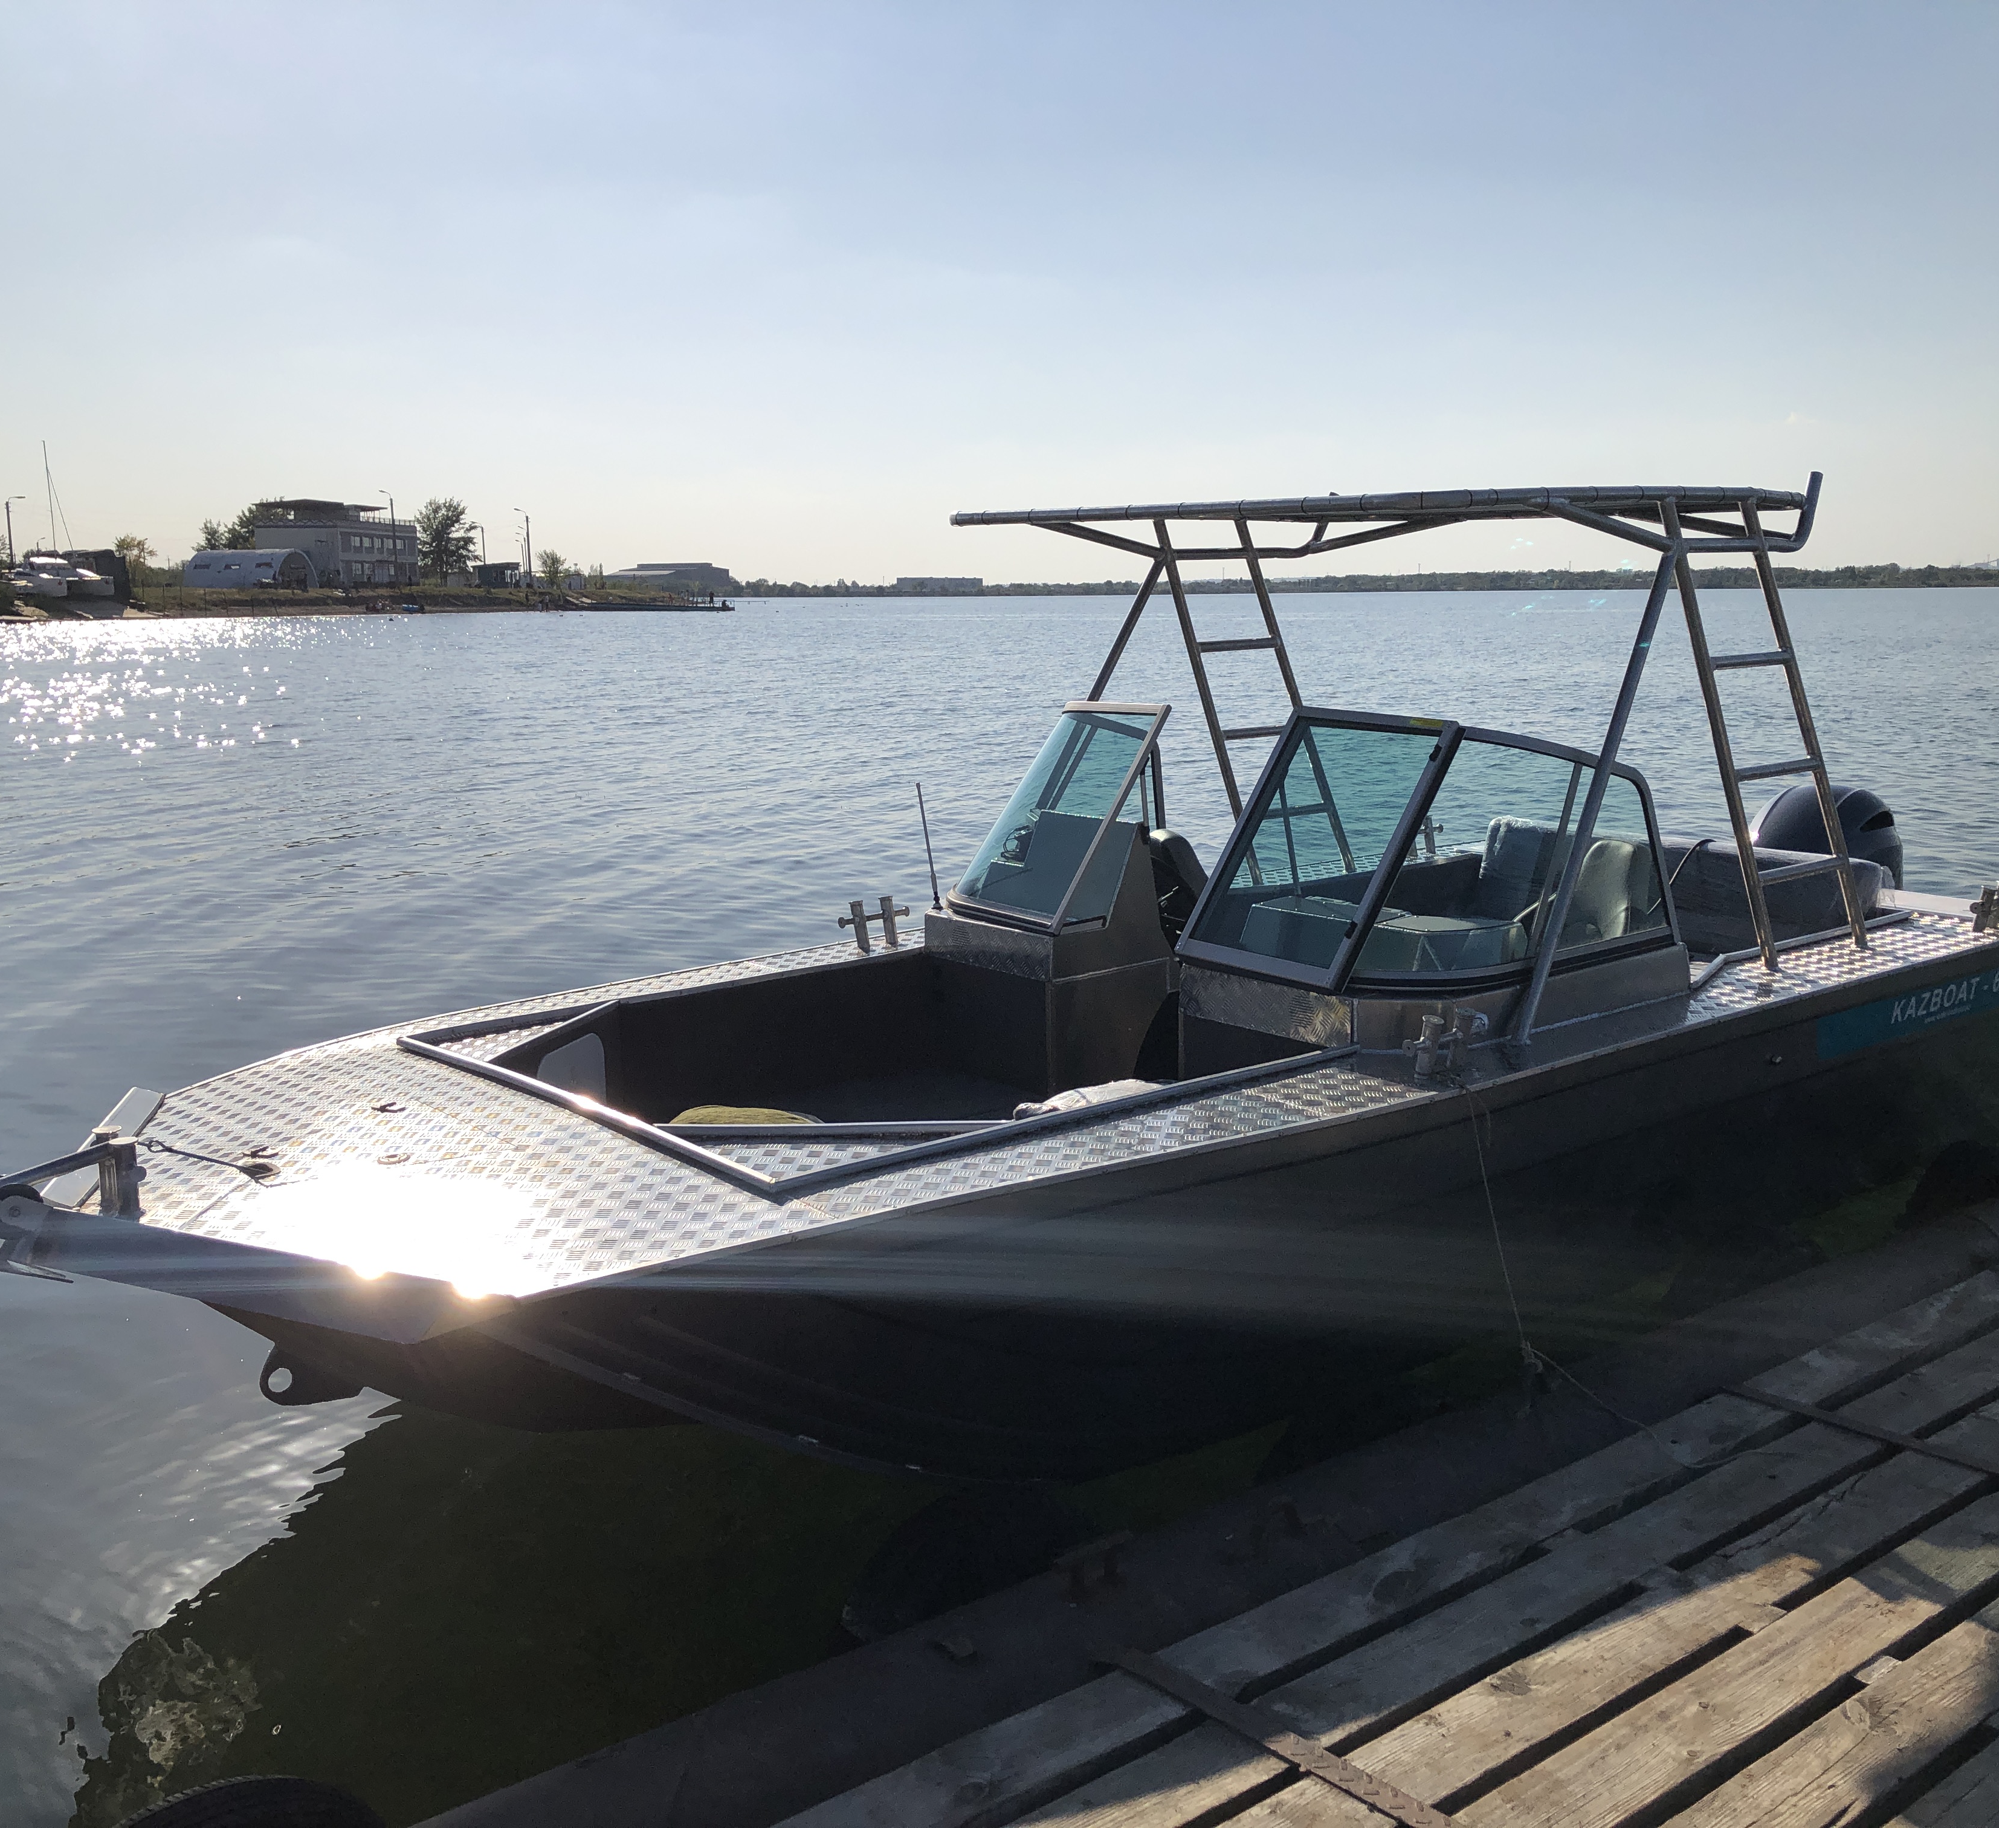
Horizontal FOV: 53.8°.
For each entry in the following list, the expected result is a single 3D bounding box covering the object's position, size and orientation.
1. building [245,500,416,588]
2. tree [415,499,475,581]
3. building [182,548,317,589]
[{"bbox_3d":[-76.003,-42.418,225.806,11.400,10.000,16.500,2,10,14],"label":"building"},{"bbox_3d":[-64.784,-43.604,230.110,7.000,10.000,7.000,-3,10,-15],"label":"tree"},{"bbox_3d":[-79.235,-36.486,208.487,12.300,4.400,7.800,2,10,14],"label":"building"}]

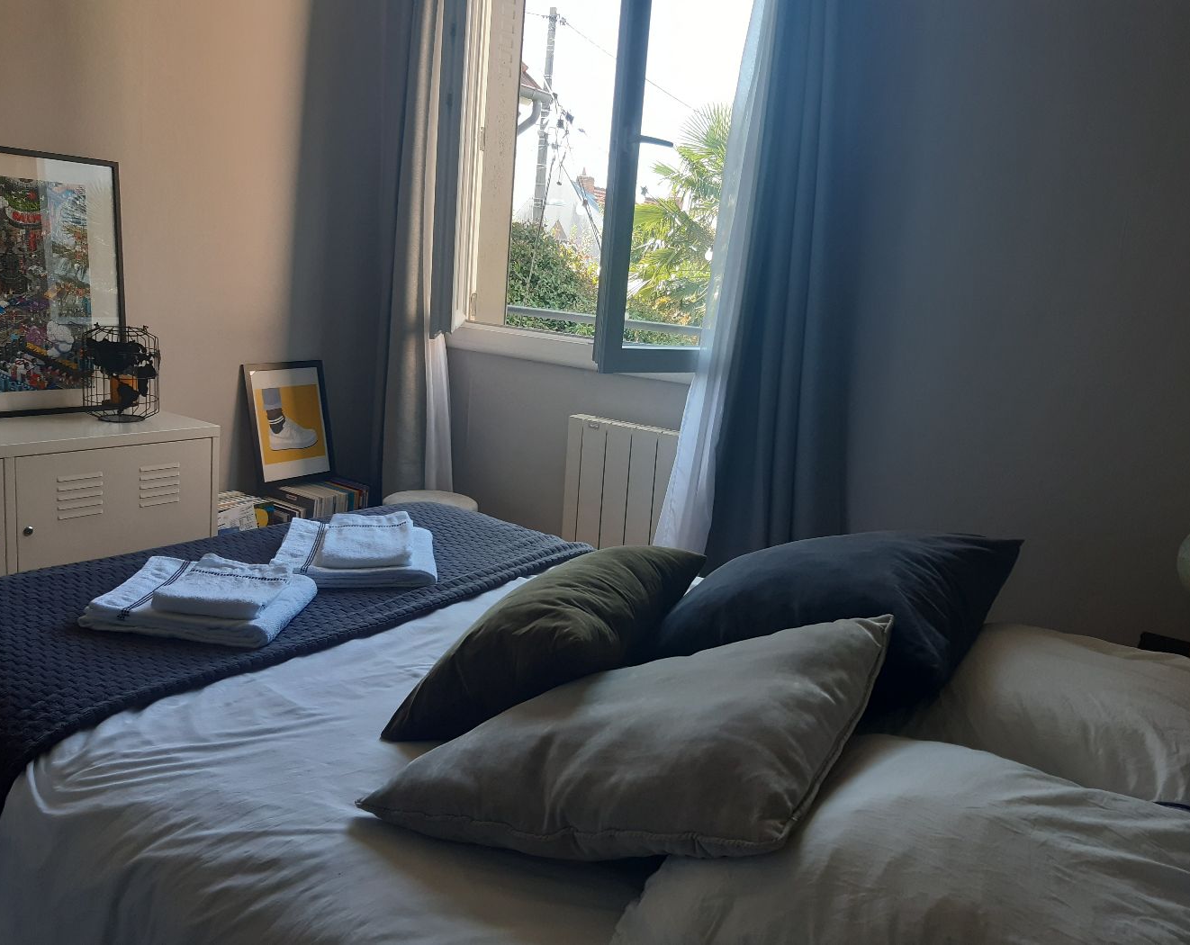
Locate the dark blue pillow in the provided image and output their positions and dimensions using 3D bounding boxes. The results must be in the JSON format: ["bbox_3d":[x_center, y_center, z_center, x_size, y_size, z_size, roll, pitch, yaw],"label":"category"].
[{"bbox_3d":[0.338,0.215,1.430,0.480,0.180,0.480,-3,17,37],"label":"dark blue pillow"}]

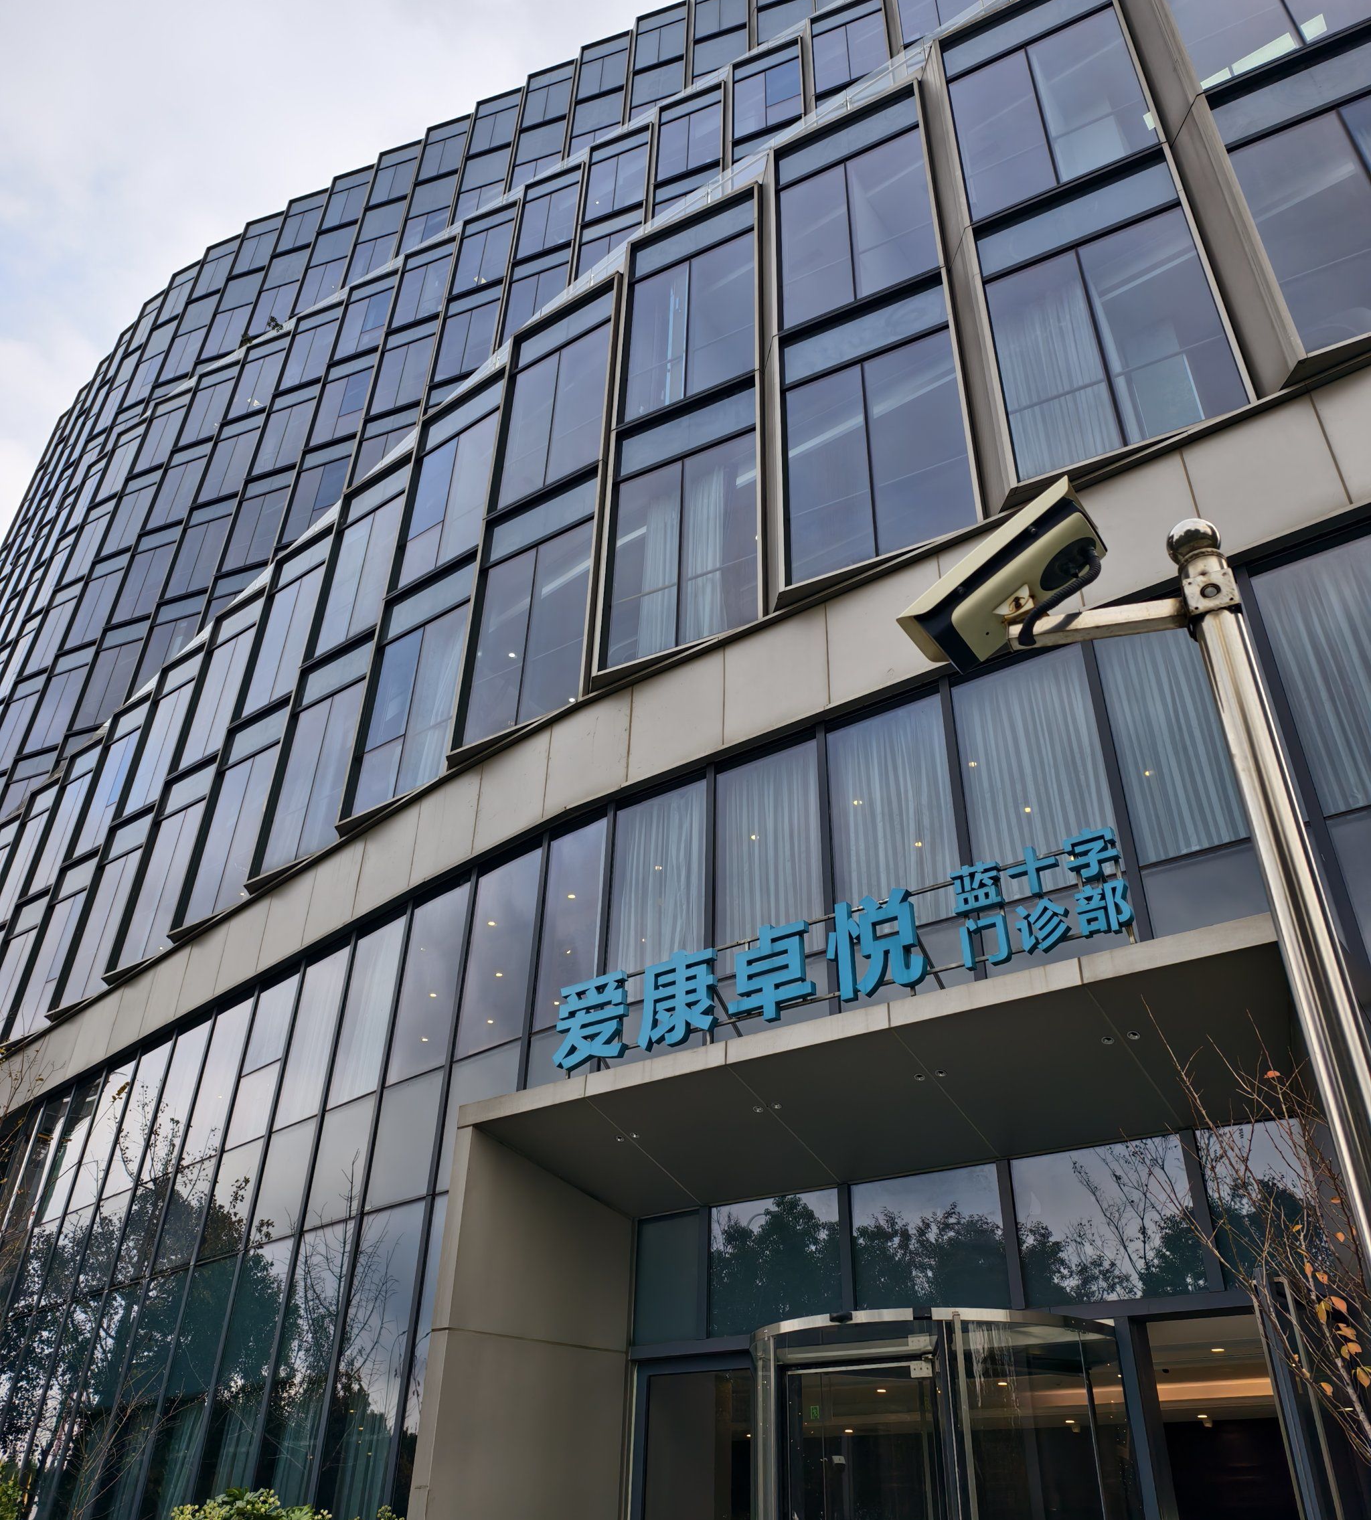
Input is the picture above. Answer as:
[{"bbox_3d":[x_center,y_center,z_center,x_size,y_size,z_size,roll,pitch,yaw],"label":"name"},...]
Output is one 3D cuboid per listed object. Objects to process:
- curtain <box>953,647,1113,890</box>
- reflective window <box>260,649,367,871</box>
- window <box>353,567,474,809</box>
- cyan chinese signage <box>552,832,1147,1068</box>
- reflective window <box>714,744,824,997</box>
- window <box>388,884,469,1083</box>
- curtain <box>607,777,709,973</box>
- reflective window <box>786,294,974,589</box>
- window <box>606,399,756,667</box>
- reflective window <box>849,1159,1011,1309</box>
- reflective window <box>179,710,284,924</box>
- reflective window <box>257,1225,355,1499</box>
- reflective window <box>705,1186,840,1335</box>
[{"bbox_3d":[2.968,0.097,10.428,1.249,2.398,0.120,-16,-37,24],"label":"curtain"},{"bbox_3d":[-5.654,-0.117,18.945,1.788,3.765,0.150,-22,-40,31],"label":"reflective window"},{"bbox_3d":[-3.816,-1.084,17.410,1.856,3.767,0.150,-21,-40,30],"label":"window"},{"bbox_3d":[0.753,1.262,7.563,4.066,0.632,0.150,-21,-40,30],"label":"cyan chinese signage"},{"bbox_3d":[0.766,0.896,11.696,1.299,2.433,0.120,-22,-40,31],"label":"reflective window"},{"bbox_3d":[-3.038,2.572,14.374,1.247,2.446,0.120,-26,-42,35],"label":"window"},{"bbox_3d":[-0.308,1.445,13.208,1.248,2.461,0.120,-20,-39,30],"label":"curtain"},{"bbox_3d":[2.034,-3.653,13.309,1.991,3.792,0.150,-16,-37,25],"label":"reflective window"},{"bbox_3d":[-0.007,-2.858,14.599,1.920,3.798,0.150,-15,-37,24],"label":"window"},{"bbox_3d":[1.864,3.687,9.424,1.245,0.925,0.120,-20,-39,30],"label":"reflective window"},{"bbox_3d":[-7.920,0.911,21.487,1.861,3.861,0.120,-22,-40,31],"label":"reflective window"},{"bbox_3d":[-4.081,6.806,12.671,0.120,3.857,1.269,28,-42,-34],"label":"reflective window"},{"bbox_3d":[0.705,4.171,10.089,1.247,1.023,0.120,-20,-39,30],"label":"reflective window"}]

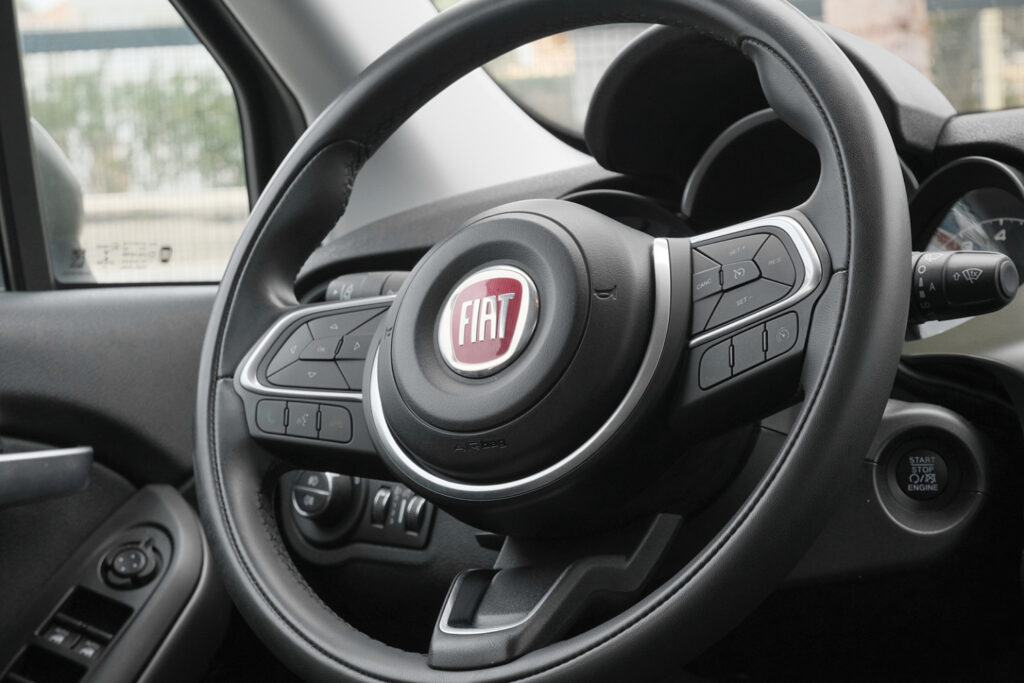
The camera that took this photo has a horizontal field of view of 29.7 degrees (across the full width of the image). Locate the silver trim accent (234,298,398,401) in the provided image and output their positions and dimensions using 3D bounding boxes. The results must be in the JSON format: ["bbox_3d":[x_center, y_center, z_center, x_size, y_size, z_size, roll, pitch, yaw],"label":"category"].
[{"bbox_3d":[-0.095,0.006,0.938,0.077,0.059,0.013,-4,-32,22],"label":"silver trim accent"}]

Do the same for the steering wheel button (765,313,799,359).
[{"bbox_3d":[0.112,-0.002,0.787,0.007,0.017,0.017,16,-24,-42],"label":"steering wheel button"}]

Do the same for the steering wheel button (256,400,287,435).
[{"bbox_3d":[-0.115,0.038,0.933,0.017,0.017,0.007,-4,-17,22],"label":"steering wheel button"}]

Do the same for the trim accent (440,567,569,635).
[{"bbox_3d":[-0.007,0.110,0.827,0.058,0.009,0.042,-10,35,32],"label":"trim accent"}]

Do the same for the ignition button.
[{"bbox_3d":[0.204,0.067,0.965,0.026,0.026,0.011,1,-7,17],"label":"ignition button"}]

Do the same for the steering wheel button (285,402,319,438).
[{"bbox_3d":[-0.099,0.038,0.926,0.018,0.018,0.007,-4,-17,22],"label":"steering wheel button"}]

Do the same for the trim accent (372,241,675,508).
[{"bbox_3d":[-0.001,0.016,0.862,0.166,0.114,0.015,-10,-28,32],"label":"trim accent"}]

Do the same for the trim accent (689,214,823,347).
[{"bbox_3d":[0.101,-0.028,0.812,0.076,0.058,0.013,-17,-38,42],"label":"trim accent"}]

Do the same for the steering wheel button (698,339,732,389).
[{"bbox_3d":[0.087,0.010,0.809,0.007,0.018,0.018,16,-24,-42],"label":"steering wheel button"}]

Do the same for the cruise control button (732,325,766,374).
[{"bbox_3d":[0.100,0.004,0.798,0.007,0.018,0.018,16,-24,-42],"label":"cruise control button"}]

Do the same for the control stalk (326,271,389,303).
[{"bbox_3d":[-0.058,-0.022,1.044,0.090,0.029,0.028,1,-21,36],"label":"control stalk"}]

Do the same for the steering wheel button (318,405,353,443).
[{"bbox_3d":[-0.082,0.039,0.918,0.018,0.018,0.007,-4,-17,22],"label":"steering wheel button"}]

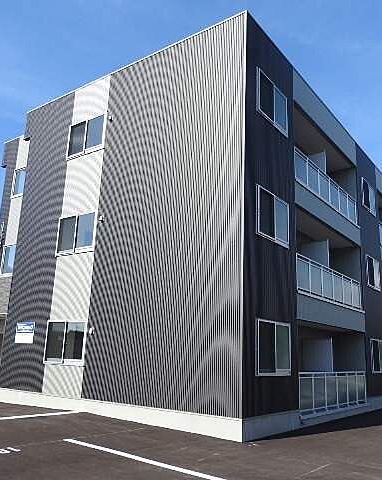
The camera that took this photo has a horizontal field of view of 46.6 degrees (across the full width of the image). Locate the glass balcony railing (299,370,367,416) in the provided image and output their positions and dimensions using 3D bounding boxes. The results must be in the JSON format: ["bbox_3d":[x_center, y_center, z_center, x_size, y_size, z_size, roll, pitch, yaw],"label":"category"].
[{"bbox_3d":[4.247,4.335,12.825,0.070,0.997,5.492,-8,-17,36],"label":"glass balcony railing"}]

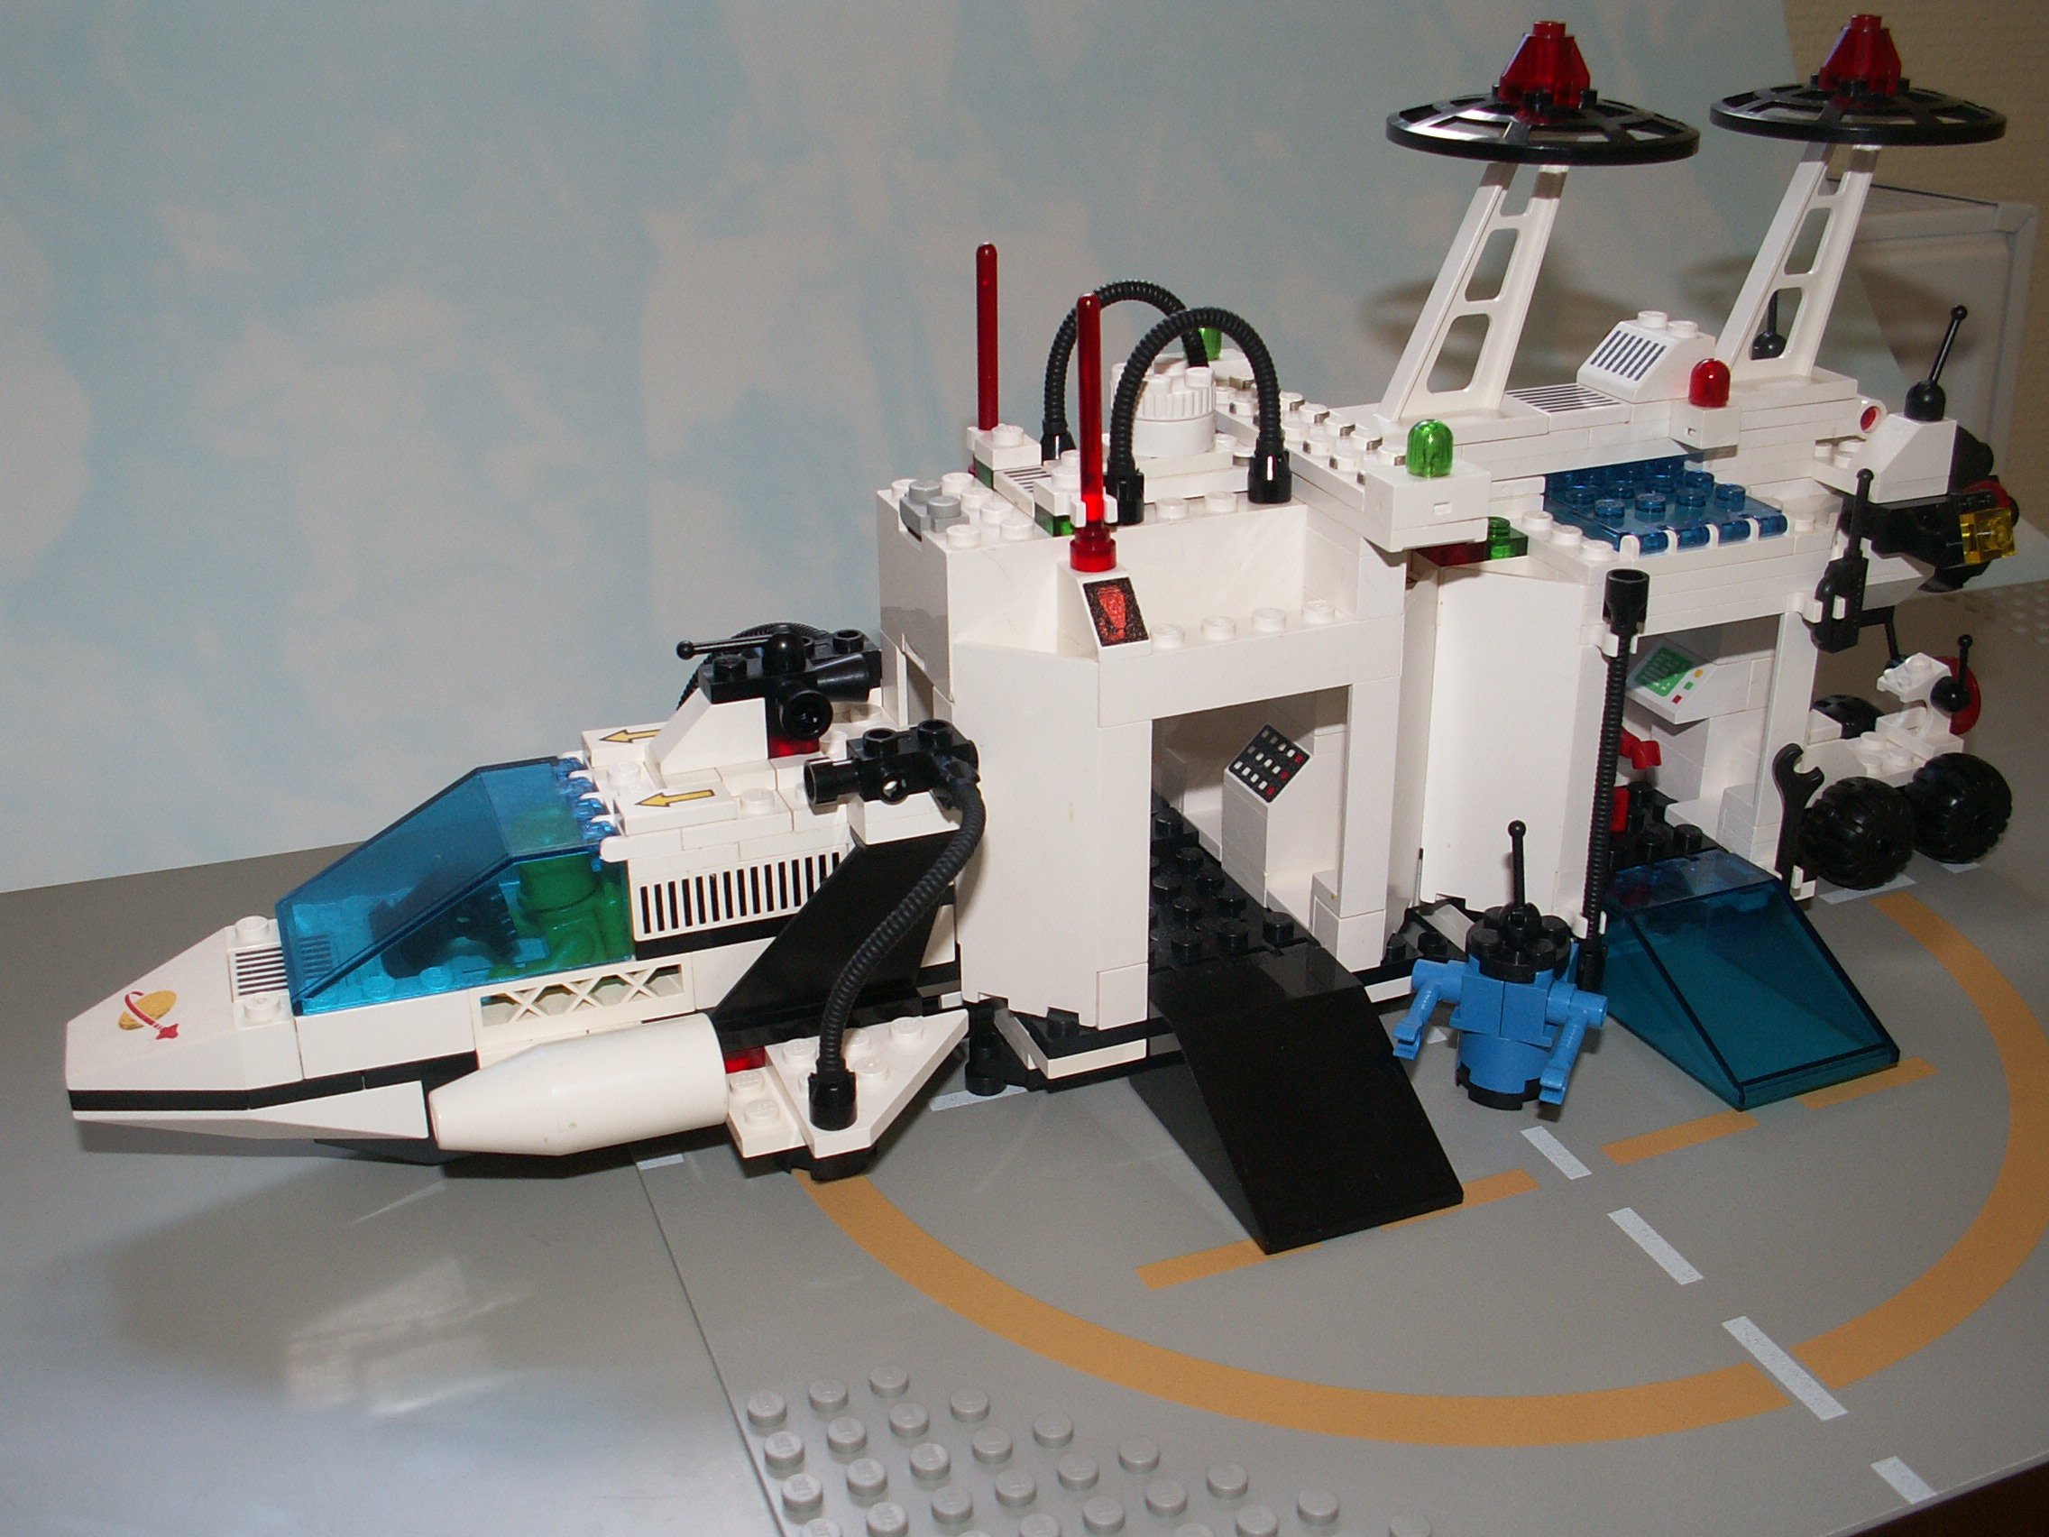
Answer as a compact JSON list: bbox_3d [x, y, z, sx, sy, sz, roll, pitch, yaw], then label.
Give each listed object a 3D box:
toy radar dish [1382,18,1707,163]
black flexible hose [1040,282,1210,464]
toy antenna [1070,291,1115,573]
[{"bbox_3d":[0.079,-0.103,0.312,0.048,0.019,0.048,0,24,0],"label":"toy radar dish"},{"bbox_3d":[0.016,-0.059,0.315,0.030,0.029,0.007,-10,25,-20],"label":"black flexible hose"},{"bbox_3d":[0.010,-0.046,0.288,0.007,0.039,0.007,-1,24,0],"label":"toy antenna"}]

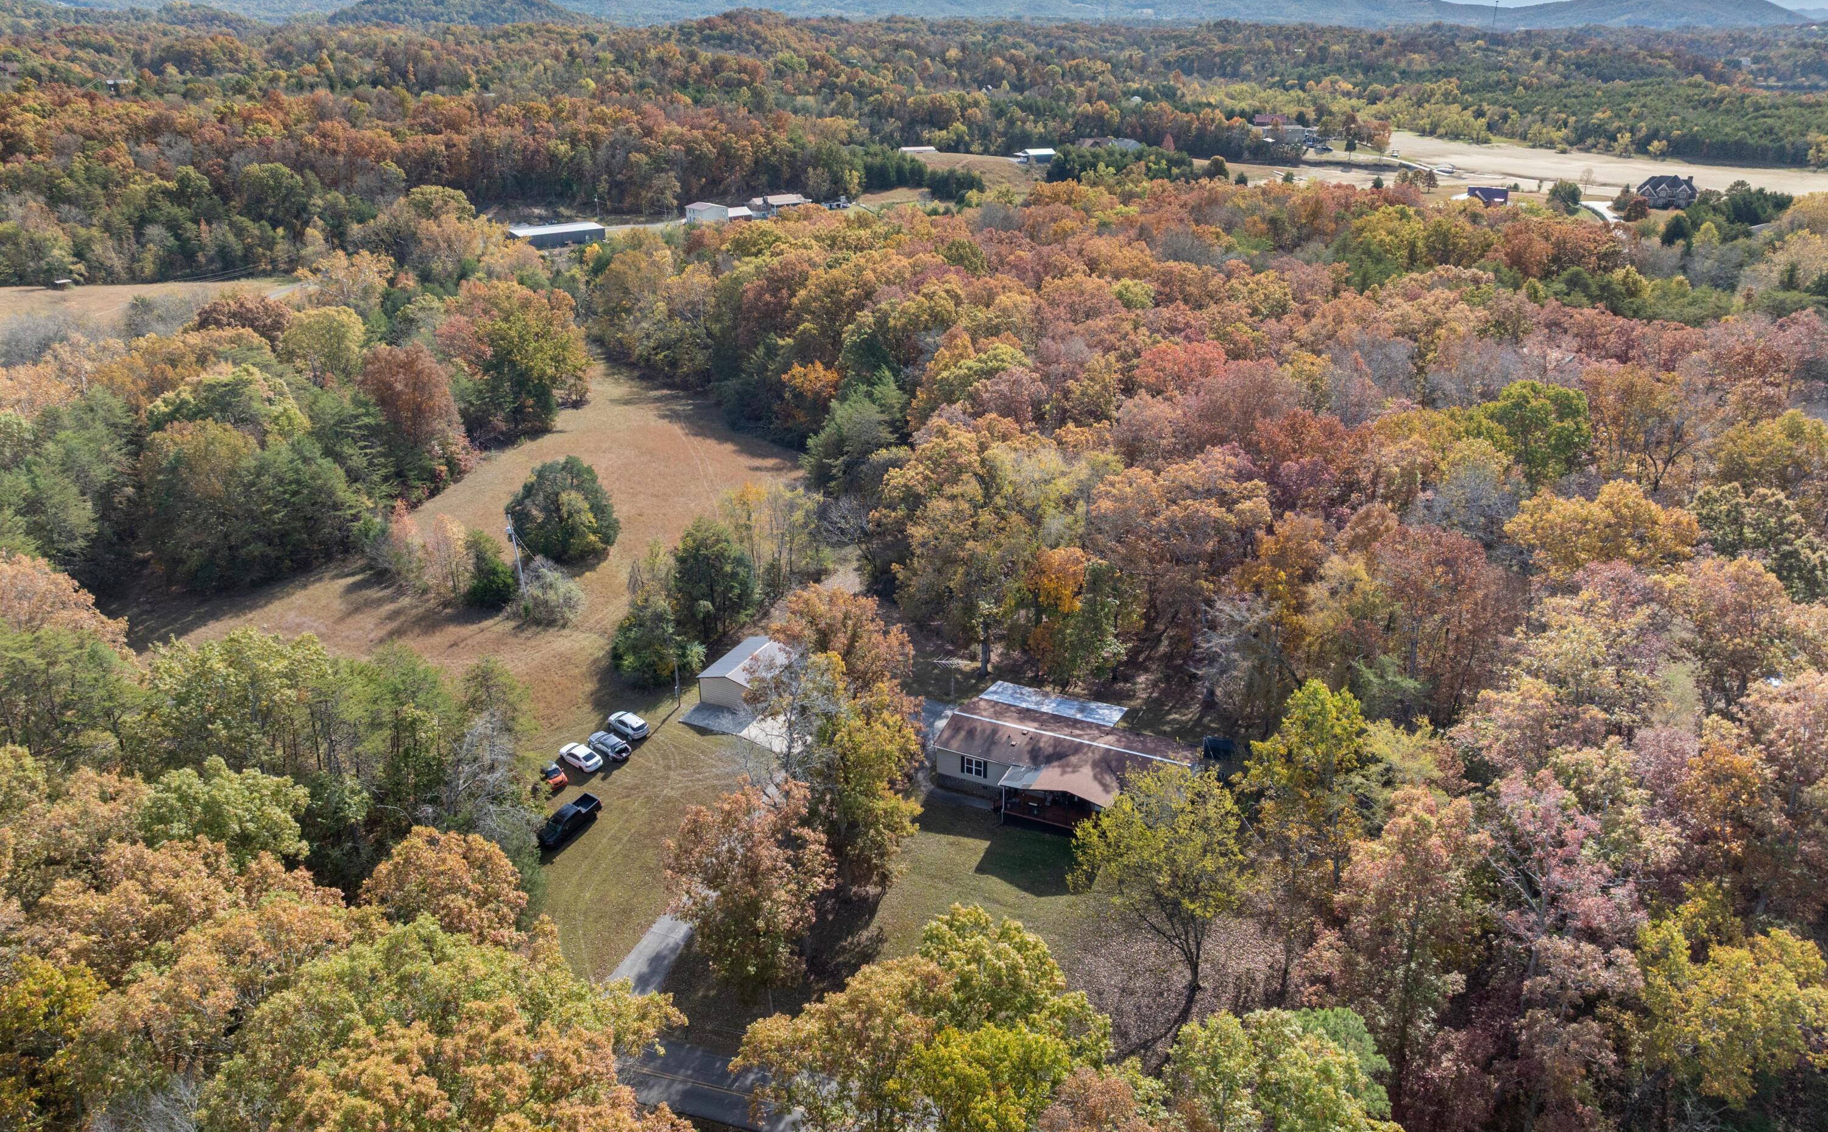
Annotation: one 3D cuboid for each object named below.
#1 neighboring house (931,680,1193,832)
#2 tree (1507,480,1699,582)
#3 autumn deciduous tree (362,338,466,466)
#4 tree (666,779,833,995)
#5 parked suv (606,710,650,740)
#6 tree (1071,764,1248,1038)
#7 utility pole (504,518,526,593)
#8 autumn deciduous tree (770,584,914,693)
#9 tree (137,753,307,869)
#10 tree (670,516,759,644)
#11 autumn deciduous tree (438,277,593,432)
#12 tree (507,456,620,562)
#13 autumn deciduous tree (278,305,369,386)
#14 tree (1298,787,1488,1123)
[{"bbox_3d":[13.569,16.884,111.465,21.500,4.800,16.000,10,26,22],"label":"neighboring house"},{"bbox_3d":[68.517,1.310,127.696,17.500,20.000,16.000,0,24,0],"label":"tree"},{"bbox_3d":[-71.324,-23.179,180.858,13.740,17.690,13.740,0,24,0],"label":"autumn deciduous tree"},{"bbox_3d":[-10.392,21.583,81.749,10.790,16.440,10.790,0,24,0],"label":"tree"},{"bbox_3d":[-27.050,14.981,120.213,4.700,1.680,1.880,21,32,39],"label":"parked suv"},{"bbox_3d":[15.747,20.990,82.674,11.200,16.790,11.200,0,24,0],"label":"tree"},{"bbox_3d":[-43.829,-0.929,140.418,0.800,9.400,0.600,-3,24,1],"label":"utility pole"},{"bbox_3d":[-6.179,10.092,110.992,12.500,17.500,11.500,0,24,0],"label":"autumn deciduous tree"},{"bbox_3d":[-46.265,21.112,86.162,10.500,17.500,10.500,0,24,0],"label":"tree"},{"bbox_3d":[-21.153,1.551,134.474,9.400,14.060,9.000,0,24,0],"label":"tree"},{"bbox_3d":[-64.898,-35.197,206.894,23.500,21.980,21.000,0,24,0],"label":"autumn deciduous tree"},{"bbox_3d":[-41.298,-6.661,149.538,12.830,12.570,12.830,0,24,0],"label":"tree"},{"bbox_3d":[-96.104,-33.974,207.076,13.300,16.420,13.300,0,24,0],"label":"autumn deciduous tree"},{"bbox_3d":[28.310,22.494,74.983,9.390,21.010,9.390,0,24,0],"label":"tree"}]

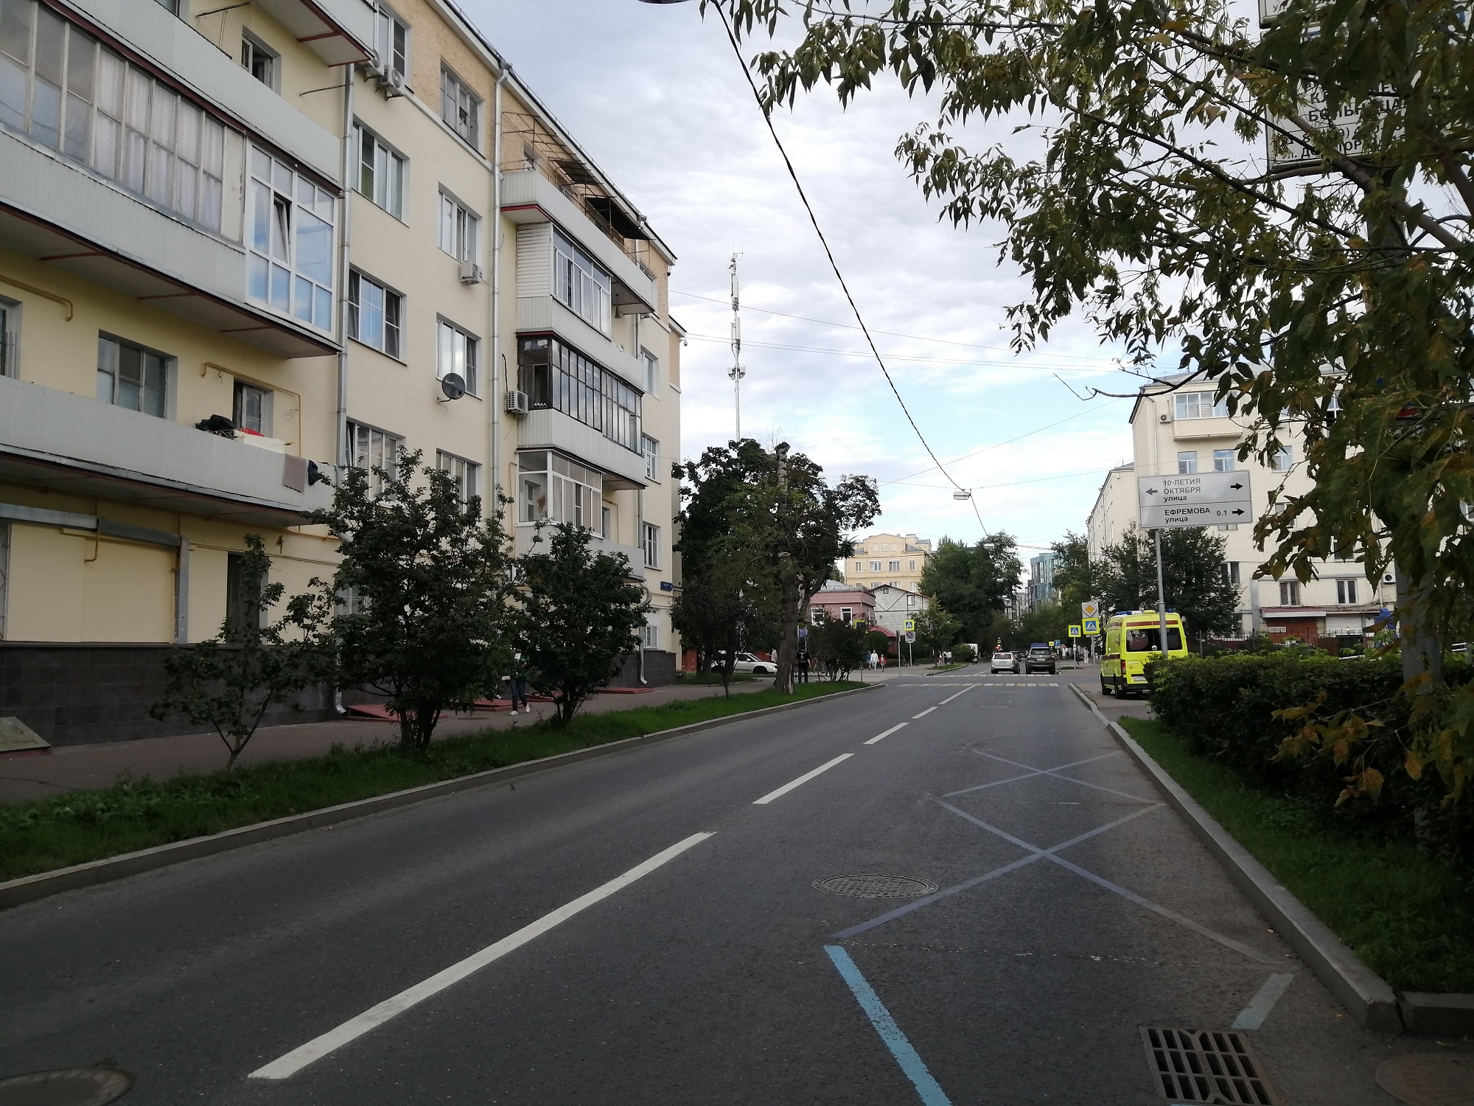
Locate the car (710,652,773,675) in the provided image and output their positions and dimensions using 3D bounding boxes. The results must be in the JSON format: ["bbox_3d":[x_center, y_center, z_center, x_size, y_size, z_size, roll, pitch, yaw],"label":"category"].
[{"bbox_3d":[0.394,6.658,66.398,4.450,1.460,1.750,-2,-5,11],"label":"car"}]

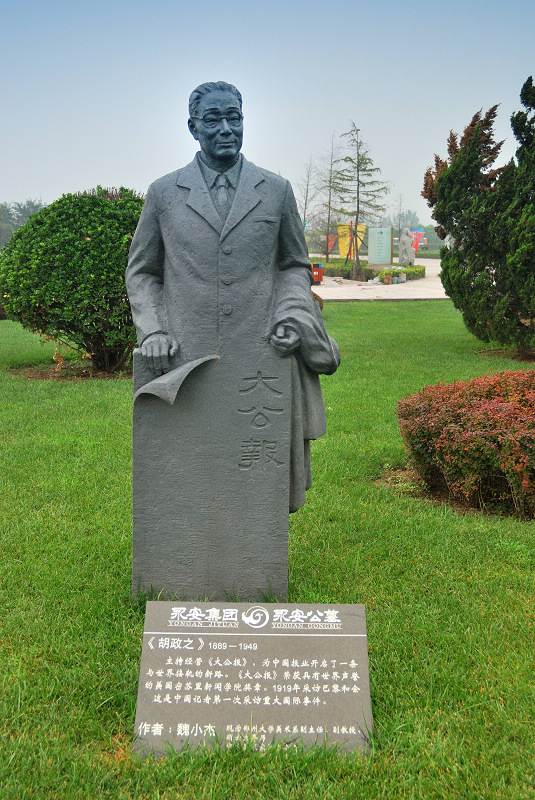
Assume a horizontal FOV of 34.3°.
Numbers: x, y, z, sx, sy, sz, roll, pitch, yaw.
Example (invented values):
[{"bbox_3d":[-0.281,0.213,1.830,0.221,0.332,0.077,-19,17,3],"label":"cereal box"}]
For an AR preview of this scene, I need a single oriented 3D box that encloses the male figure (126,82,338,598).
[{"bbox_3d":[-0.147,-0.232,3.641,0.900,2.100,0.580,1,11,0],"label":"male figure"}]

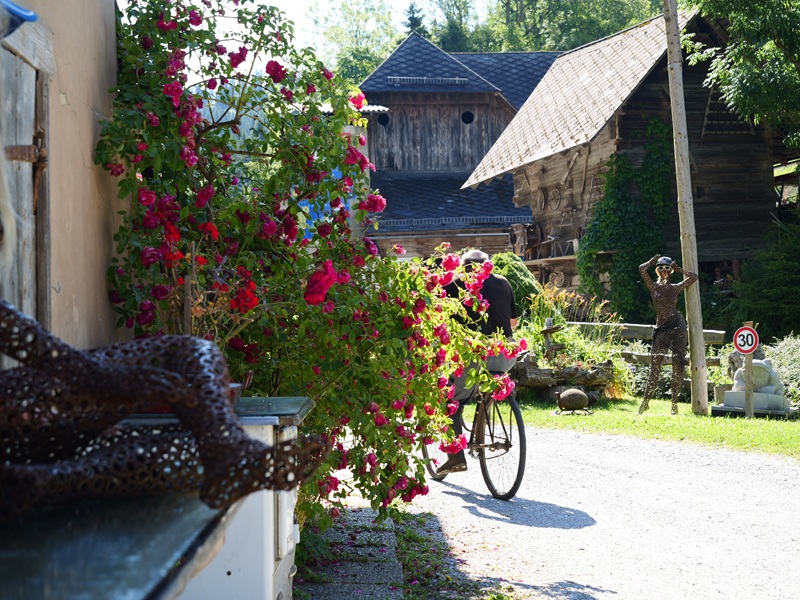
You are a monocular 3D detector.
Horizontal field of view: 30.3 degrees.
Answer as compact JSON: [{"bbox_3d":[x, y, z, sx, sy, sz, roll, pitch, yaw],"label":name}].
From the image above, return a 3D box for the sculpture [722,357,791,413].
[{"bbox_3d":[4.040,0.970,16.800,0.800,0.620,0.520,0,0,20],"label":"sculpture"}]

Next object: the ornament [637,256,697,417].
[{"bbox_3d":[2.990,0.385,16.500,0.660,1.790,0.450,0,0,12],"label":"ornament"}]

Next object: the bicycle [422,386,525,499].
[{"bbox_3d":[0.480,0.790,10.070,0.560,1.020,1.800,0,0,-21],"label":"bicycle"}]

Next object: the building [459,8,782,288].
[{"bbox_3d":[6.650,-3.350,43.000,6.100,8.500,11.500,0,0,-10],"label":"building"}]

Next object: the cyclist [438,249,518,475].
[{"bbox_3d":[0.510,0.425,10.000,0.530,1.550,0.800,0,0,-21],"label":"cyclist"}]

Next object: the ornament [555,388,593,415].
[{"bbox_3d":[1.920,1.125,16.400,0.420,0.290,0.300,0,0,-3],"label":"ornament"}]

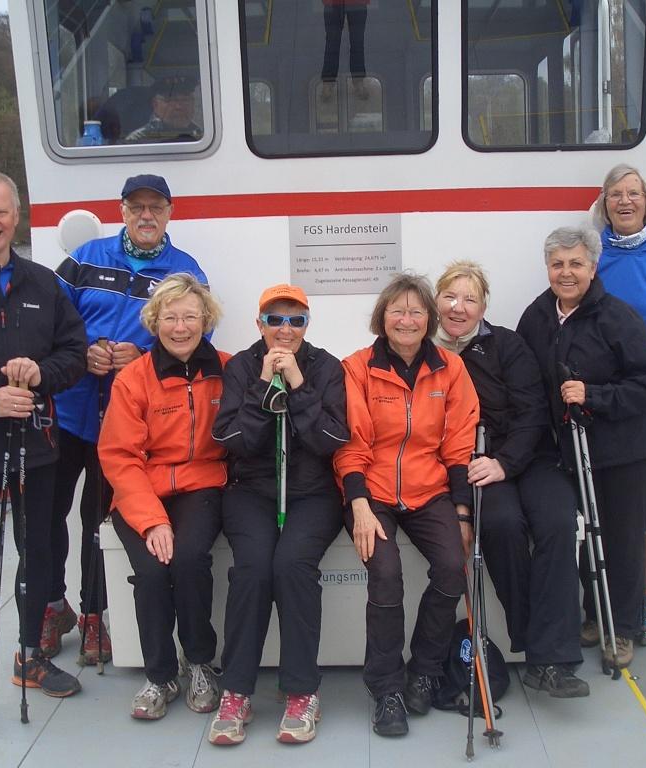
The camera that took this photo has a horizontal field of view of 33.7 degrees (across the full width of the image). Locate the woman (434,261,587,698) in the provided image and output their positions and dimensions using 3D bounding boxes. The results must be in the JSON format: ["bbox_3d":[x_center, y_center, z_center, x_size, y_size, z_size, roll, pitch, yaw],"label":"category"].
[{"bbox_3d":[0.637,0.287,3.710,0.520,1.430,0.700,0,8,7],"label":"woman"}]

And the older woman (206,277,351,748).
[{"bbox_3d":[-0.141,0.363,3.526,0.470,1.370,0.720,-2,8,-3],"label":"older woman"}]

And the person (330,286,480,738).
[{"bbox_3d":[0.279,0.340,3.545,0.490,1.390,0.730,-1,8,4],"label":"person"}]

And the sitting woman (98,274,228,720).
[{"bbox_3d":[-0.522,0.341,3.643,0.480,1.410,0.700,-3,8,-10],"label":"sitting woman"}]

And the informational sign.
[{"bbox_3d":[0.093,-0.519,4.300,0.451,0.319,0.015,-1,8,2],"label":"informational sign"}]

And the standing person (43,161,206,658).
[{"bbox_3d":[-0.697,0.116,3.974,0.620,1.760,0.420,-3,8,-11],"label":"standing person"}]

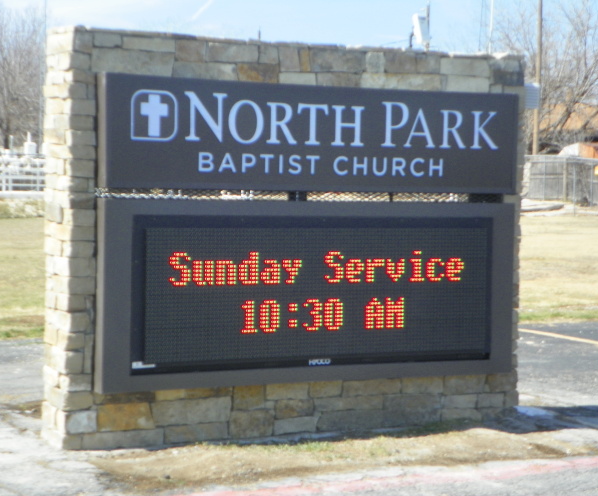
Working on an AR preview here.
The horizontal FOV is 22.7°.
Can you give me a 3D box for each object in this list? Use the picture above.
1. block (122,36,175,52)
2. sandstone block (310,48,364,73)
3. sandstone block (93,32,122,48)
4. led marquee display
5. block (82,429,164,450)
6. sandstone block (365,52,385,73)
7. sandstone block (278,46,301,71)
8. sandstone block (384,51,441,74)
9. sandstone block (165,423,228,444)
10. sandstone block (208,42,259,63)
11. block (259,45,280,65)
[{"bbox_3d":[-0.748,-0.984,7.238,0.273,0.063,0.120,0,2,-28],"label":"block"},{"bbox_3d":[0.177,-0.961,7.725,0.330,0.114,0.120,0,2,-28],"label":"sandstone block"},{"bbox_3d":[-0.904,-0.958,6.922,0.136,0.071,0.100,0,2,-27],"label":"sandstone block"},{"bbox_3d":[0.081,0.224,7.731,2.367,0.930,0.190,0,2,-27],"label":"led marquee display"},{"bbox_3d":[-0.888,0.941,7.372,0.426,0.083,0.130,0,2,-27],"label":"block"},{"bbox_3d":[0.362,-0.939,7.578,0.102,0.102,0.100,0,2,-27],"label":"sandstone block"},{"bbox_3d":[-0.069,-0.929,7.355,0.110,0.117,0.100,0,2,-27],"label":"sandstone block"},{"bbox_3d":[0.577,-0.979,7.934,0.343,0.108,0.120,0,2,-28],"label":"sandstone block"},{"bbox_3d":[-0.516,0.889,7.205,0.329,0.087,0.100,0,2,-27],"label":"sandstone block"},{"bbox_3d":[-0.352,-0.969,7.447,0.278,0.093,0.120,0,2,-28],"label":"sandstone block"},{"bbox_3d":[-0.167,-0.944,7.304,0.103,0.092,0.100,0,2,-27],"label":"block"}]

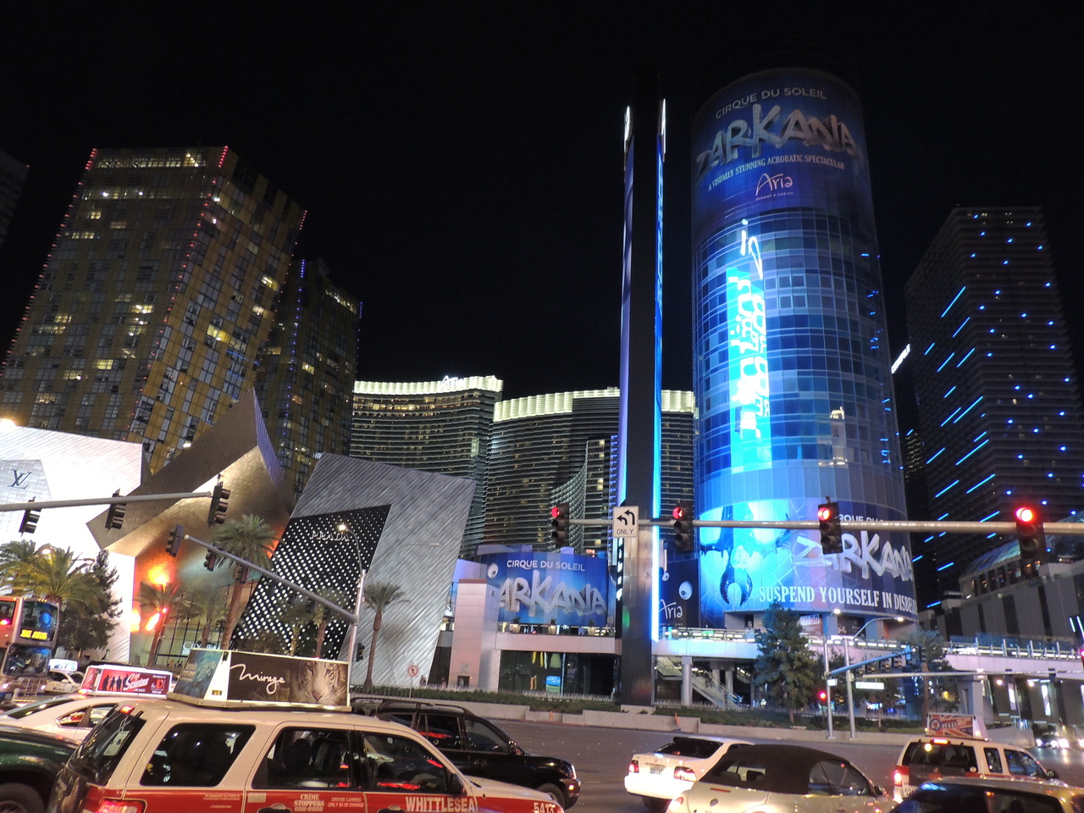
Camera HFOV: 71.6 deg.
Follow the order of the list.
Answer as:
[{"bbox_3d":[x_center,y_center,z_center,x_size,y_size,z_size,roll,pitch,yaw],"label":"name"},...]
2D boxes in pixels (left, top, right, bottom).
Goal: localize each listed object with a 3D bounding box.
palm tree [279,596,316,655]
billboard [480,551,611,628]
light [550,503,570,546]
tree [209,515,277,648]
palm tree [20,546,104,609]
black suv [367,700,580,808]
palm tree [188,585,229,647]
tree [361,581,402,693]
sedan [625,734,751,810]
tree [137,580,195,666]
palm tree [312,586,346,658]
[{"bbox_3d":[-23.458,21.762,70.297,3.500,7.750,3.500,4,-20,0],"label":"palm tree"},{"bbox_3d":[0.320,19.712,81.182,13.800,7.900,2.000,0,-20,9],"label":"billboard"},{"bbox_3d":[0.437,2.995,18.921,0.360,1.100,0.420,-12,-25,37],"label":"light"},{"bbox_3d":[-21.227,13.014,51.180,4.500,11.320,4.500,4,-20,0],"label":"tree"},{"bbox_3d":[-30.203,12.395,45.873,4.900,7.760,4.900,4,-20,0],"label":"palm tree"},{"bbox_3d":[-1.576,6.099,12.858,4.450,1.770,1.800,10,-21,-16],"label":"black suv"},{"bbox_3d":[-31.051,20.402,68.485,3.700,8.140,3.700,4,-20,0],"label":"palm tree"},{"bbox_3d":[-13.428,18.582,61.046,3.500,8.590,3.500,4,-20,0],"label":"tree"},{"bbox_3d":[3.900,8.052,16.533,4.650,1.410,1.780,21,-27,-40],"label":"sedan"},{"bbox_3d":[-33.051,19.046,64.674,4.400,7.830,4.400,4,-20,0],"label":"tree"},{"bbox_3d":[-18.307,19.184,62.841,3.300,8.100,3.300,4,-20,0],"label":"palm tree"}]

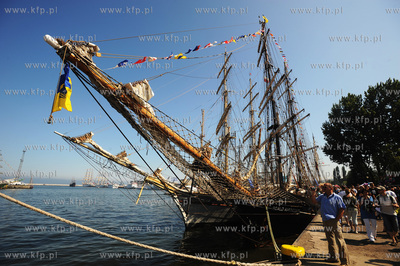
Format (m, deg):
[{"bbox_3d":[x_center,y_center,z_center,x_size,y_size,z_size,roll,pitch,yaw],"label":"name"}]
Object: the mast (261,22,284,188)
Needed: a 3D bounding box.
[{"bbox_3d":[10.358,-5.379,27.155,0.600,26.000,0.600,-11,-19,35],"label":"mast"}]

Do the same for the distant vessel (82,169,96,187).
[{"bbox_3d":[-284.000,114.998,486.947,12.000,43.000,75.000,14,-21,-41],"label":"distant vessel"}]

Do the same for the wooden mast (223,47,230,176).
[{"bbox_3d":[4.060,-3.229,29.311,0.500,23.220,0.500,-11,-21,35],"label":"wooden mast"}]

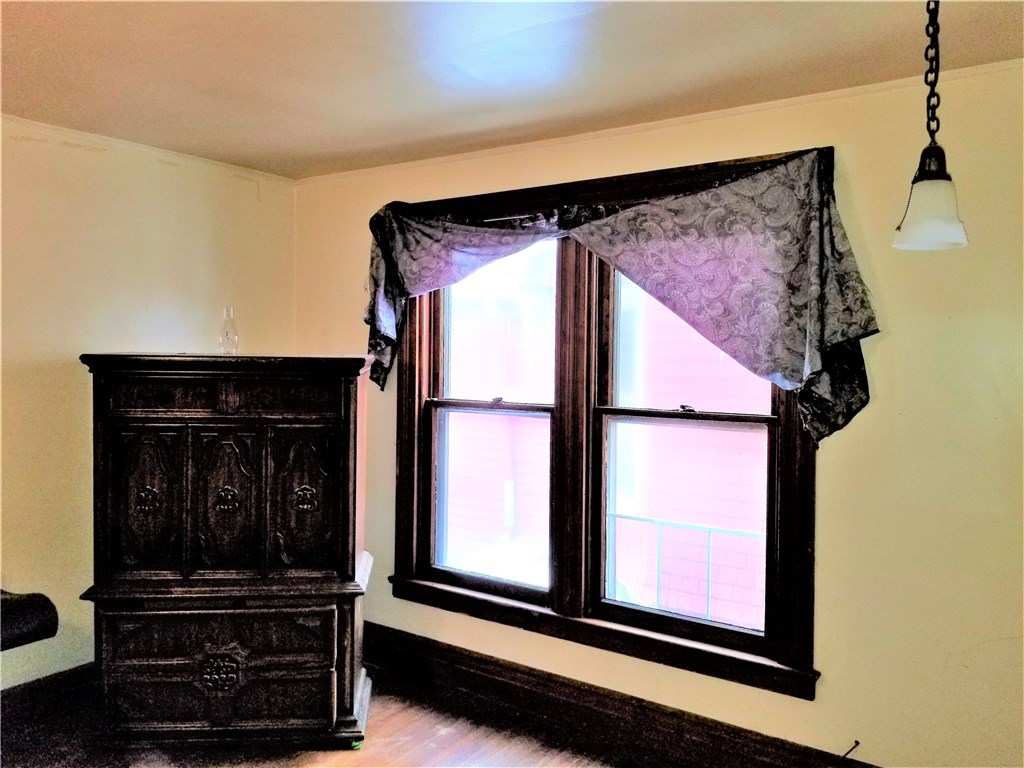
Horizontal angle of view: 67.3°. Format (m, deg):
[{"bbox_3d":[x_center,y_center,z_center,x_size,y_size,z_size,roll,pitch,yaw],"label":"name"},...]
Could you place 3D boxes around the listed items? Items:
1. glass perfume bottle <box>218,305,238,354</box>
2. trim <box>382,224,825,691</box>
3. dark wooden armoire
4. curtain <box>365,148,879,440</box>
[{"bbox_3d":[-1.145,-0.212,3.113,0.073,0.197,0.073,1,2,-6],"label":"glass perfume bottle"},{"bbox_3d":[0.259,0.132,3.088,1.895,1.808,0.124,2,3,34],"label":"trim"},{"bbox_3d":[-1.098,0.644,3.122,1.030,1.514,0.489,1,2,-6],"label":"dark wooden armoire"},{"bbox_3d":[0.233,-0.313,2.993,2.142,0.932,0.144,2,3,34],"label":"curtain"}]

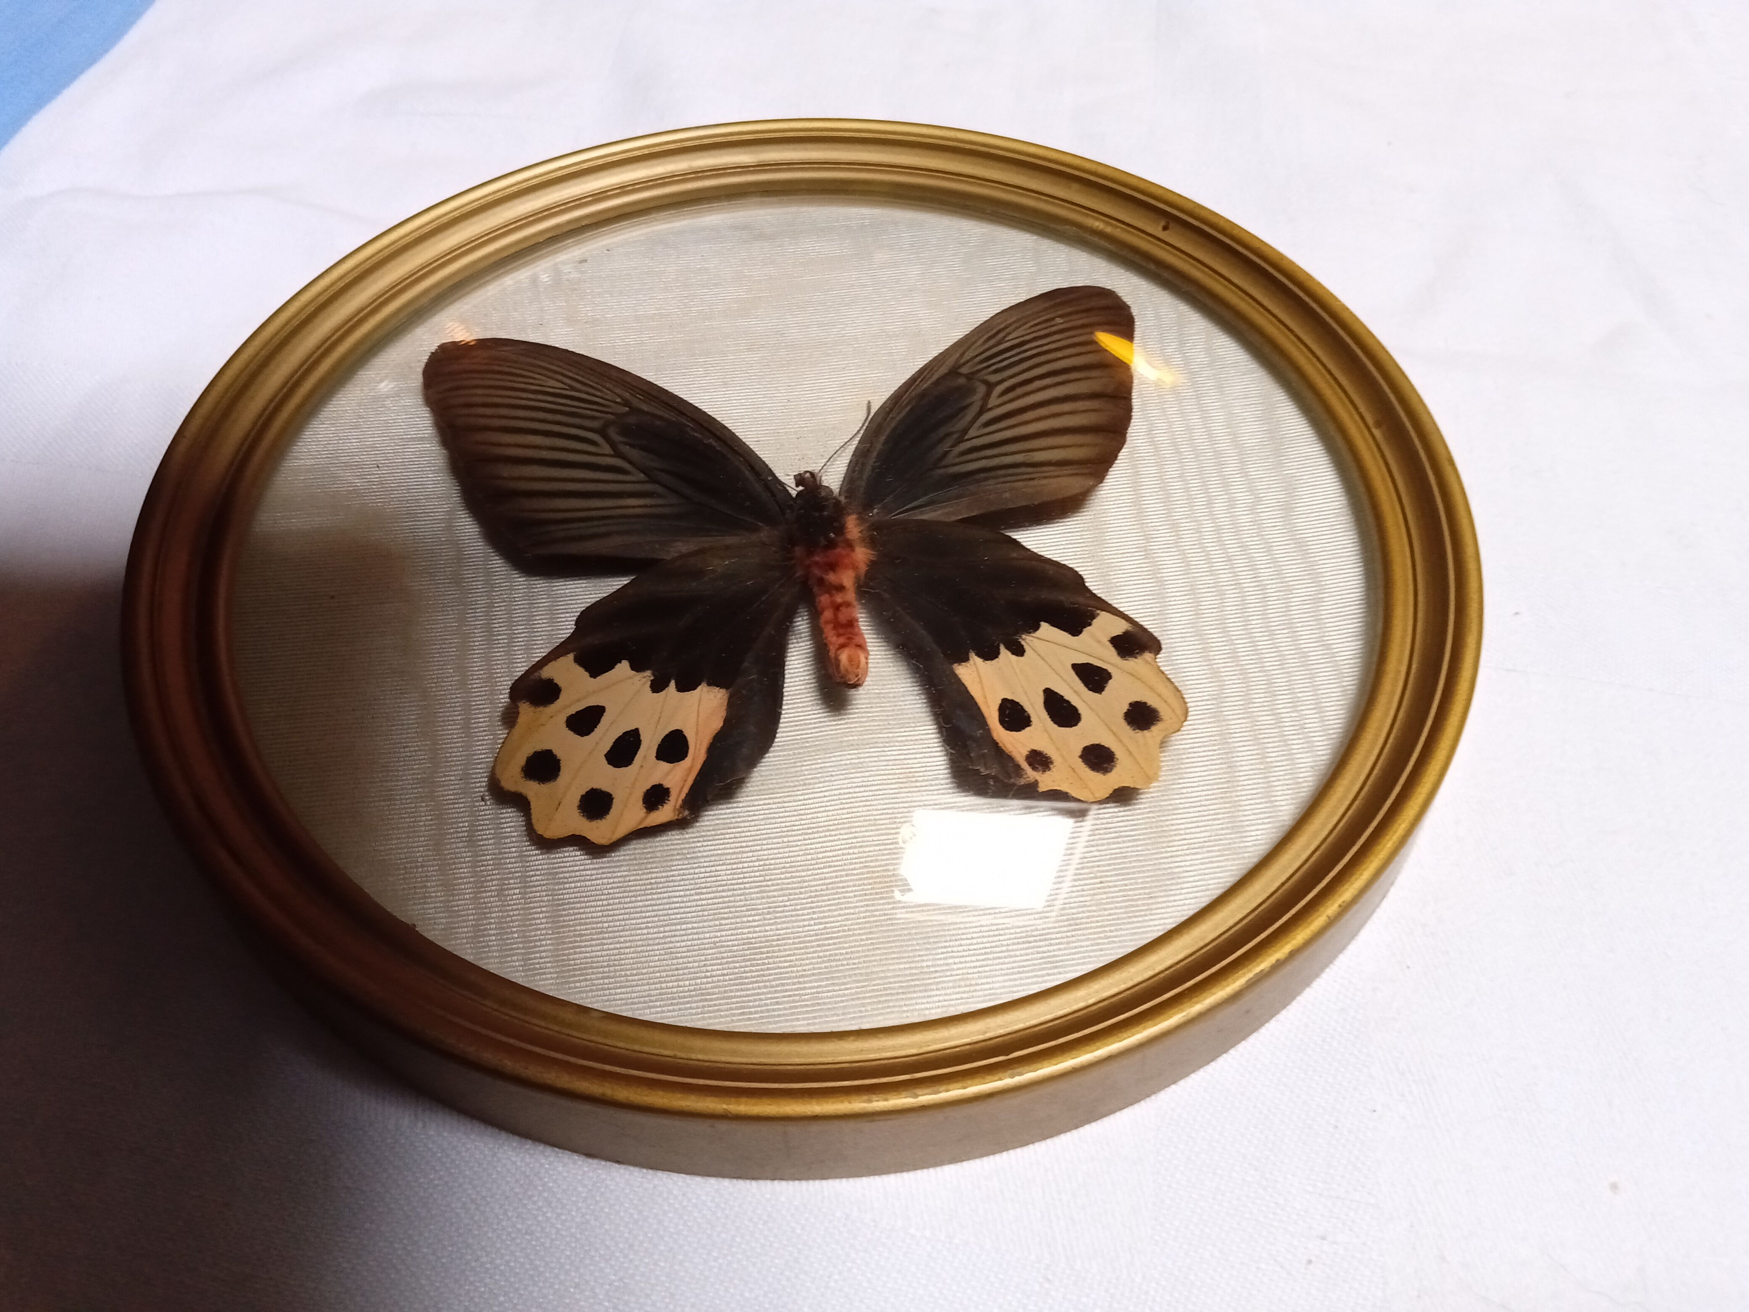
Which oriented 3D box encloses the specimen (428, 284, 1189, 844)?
[{"bbox_3d":[-0.007,-0.018,0.191,0.108,0.014,0.097,-7,52,-6],"label":"specimen"}]

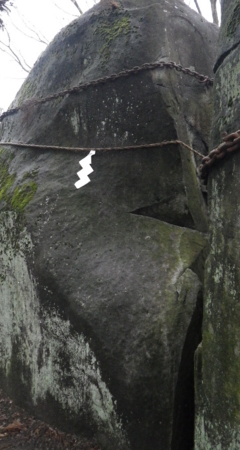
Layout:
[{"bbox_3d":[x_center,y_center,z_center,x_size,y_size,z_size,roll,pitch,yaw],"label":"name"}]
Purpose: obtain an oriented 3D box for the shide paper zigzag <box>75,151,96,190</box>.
[{"bbox_3d":[-0.256,-0.409,2.700,0.147,0.285,0.030,1,3,12],"label":"shide paper zigzag"}]

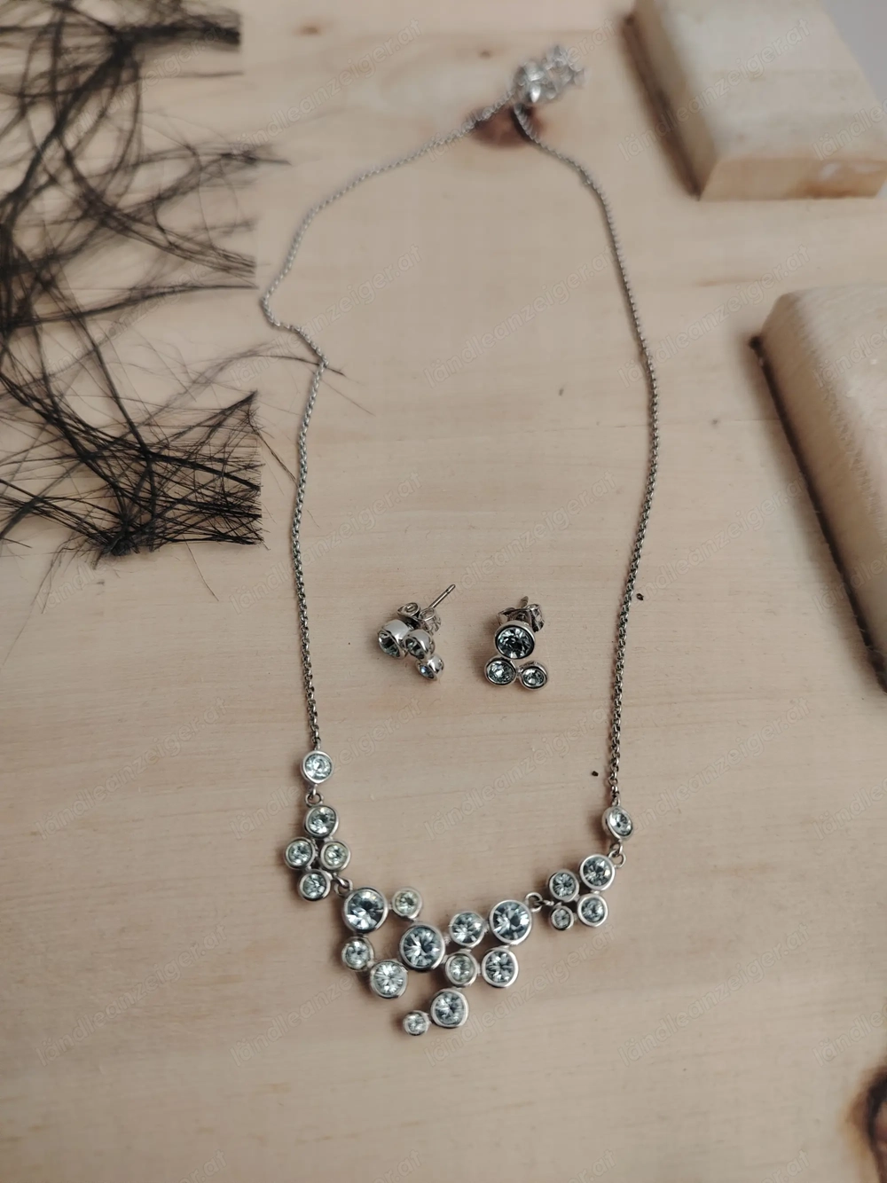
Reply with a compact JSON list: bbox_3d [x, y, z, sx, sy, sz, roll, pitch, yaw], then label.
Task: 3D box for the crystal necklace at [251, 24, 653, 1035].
[{"bbox_3d":[0.003,-0.043,0.158,0.078,0.005,0.225,-2,61,-3],"label":"crystal necklace"}]

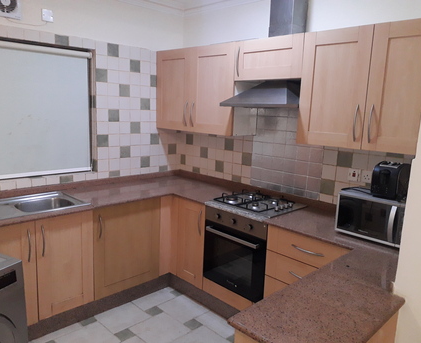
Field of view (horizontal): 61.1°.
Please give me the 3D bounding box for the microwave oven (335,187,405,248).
[{"bbox_3d":[1.038,0.262,2.111,0.340,0.250,0.443,-7,14,-43],"label":"microwave oven"}]

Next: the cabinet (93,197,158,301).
[{"bbox_3d":[-0.841,0.552,3.035,0.610,0.720,0.578,-8,14,-44],"label":"cabinet"}]

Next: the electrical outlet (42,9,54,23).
[{"bbox_3d":[-1.232,-1.182,2.706,0.086,0.086,0.018,-8,14,-44],"label":"electrical outlet"}]

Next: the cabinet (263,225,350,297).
[{"bbox_3d":[0.783,0.716,2.421,0.585,0.722,0.590,-8,14,-44],"label":"cabinet"}]

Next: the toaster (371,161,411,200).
[{"bbox_3d":[1.096,0.047,2.065,0.265,0.195,0.165,-6,13,-38],"label":"toaster"}]

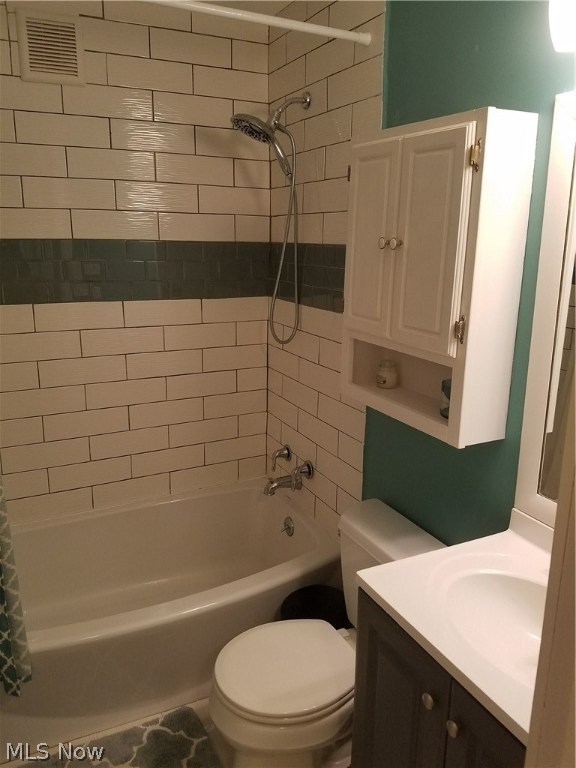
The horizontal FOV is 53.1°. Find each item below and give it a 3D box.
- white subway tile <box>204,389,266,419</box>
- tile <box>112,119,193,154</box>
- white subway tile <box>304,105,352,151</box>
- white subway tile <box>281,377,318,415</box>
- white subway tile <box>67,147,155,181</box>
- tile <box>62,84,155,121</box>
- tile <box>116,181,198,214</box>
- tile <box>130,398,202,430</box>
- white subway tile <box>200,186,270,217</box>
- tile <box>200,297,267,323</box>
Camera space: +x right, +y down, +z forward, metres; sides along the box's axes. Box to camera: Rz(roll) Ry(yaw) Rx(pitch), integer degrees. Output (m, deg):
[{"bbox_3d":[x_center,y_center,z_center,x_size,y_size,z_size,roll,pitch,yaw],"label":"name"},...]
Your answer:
[{"bbox_3d":[-0.222,0.089,2.484,0.294,0.101,0.010,-6,16,-25],"label":"white subway tile"},{"bbox_3d":[-0.507,-0.935,2.194,0.322,0.106,0.010,-7,16,-26],"label":"tile"},{"bbox_3d":[0.133,-0.846,1.924,0.010,0.102,0.306,-7,16,-26],"label":"white subway tile"},{"bbox_3d":[0.053,0.046,2.377,0.010,0.106,0.316,-7,16,-26],"label":"white subway tile"},{"bbox_3d":[-0.621,-0.775,2.045,0.306,0.101,0.010,-7,16,-26],"label":"white subway tile"},{"bbox_3d":[-0.621,-0.975,1.997,0.304,0.101,0.010,-6,16,-25],"label":"tile"},{"bbox_3d":[-0.482,-0.692,2.138,0.306,0.101,0.010,-7,16,-26],"label":"tile"},{"bbox_3d":[-0.493,0.120,2.354,0.304,0.101,0.010,-6,16,-25],"label":"tile"},{"bbox_3d":[-0.222,-0.759,2.389,0.305,0.106,0.010,-7,16,-26],"label":"white subway tile"},{"bbox_3d":[-0.218,-0.310,2.380,0.294,0.101,0.010,-6,16,-25],"label":"tile"}]

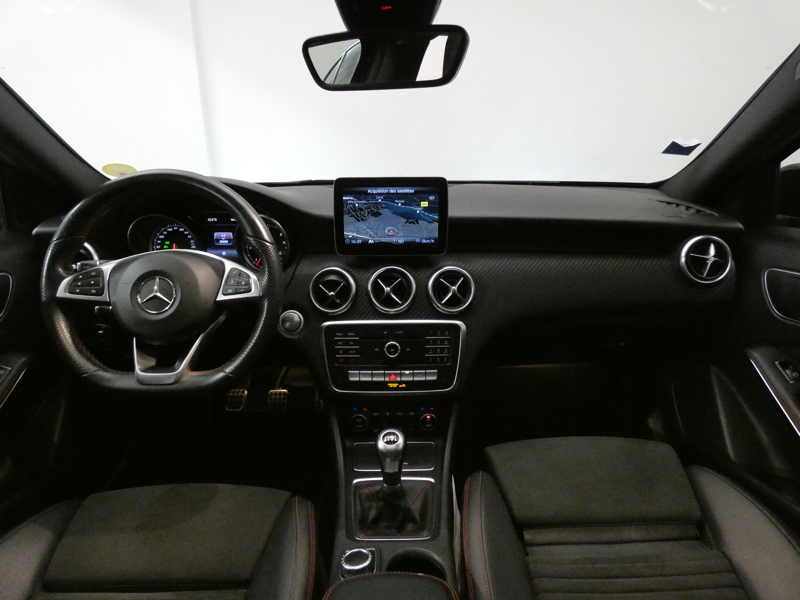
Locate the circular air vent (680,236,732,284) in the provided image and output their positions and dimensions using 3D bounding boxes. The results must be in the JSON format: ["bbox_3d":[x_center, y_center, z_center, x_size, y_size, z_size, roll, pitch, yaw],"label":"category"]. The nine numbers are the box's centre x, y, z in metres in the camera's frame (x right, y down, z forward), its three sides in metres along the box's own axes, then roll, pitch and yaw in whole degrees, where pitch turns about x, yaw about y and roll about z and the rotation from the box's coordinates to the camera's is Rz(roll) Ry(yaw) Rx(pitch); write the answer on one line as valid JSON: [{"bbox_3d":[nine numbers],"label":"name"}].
[{"bbox_3d":[0.552,-0.071,0.830,0.086,0.086,0.035,2,-1,6],"label":"circular air vent"}]

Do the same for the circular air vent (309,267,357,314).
[{"bbox_3d":[-0.126,-0.018,0.868,0.086,0.086,0.035,0,-2,0],"label":"circular air vent"}]

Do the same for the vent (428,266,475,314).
[{"bbox_3d":[0.097,-0.018,0.868,0.086,0.086,0.035,0,-2,0],"label":"vent"}]

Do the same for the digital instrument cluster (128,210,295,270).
[{"bbox_3d":[-0.385,-0.118,0.932,0.325,0.118,0.050,0,2,0],"label":"digital instrument cluster"}]

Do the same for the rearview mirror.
[{"bbox_3d":[-0.020,-0.337,0.653,0.243,0.073,0.038,5,22,17],"label":"rearview mirror"}]

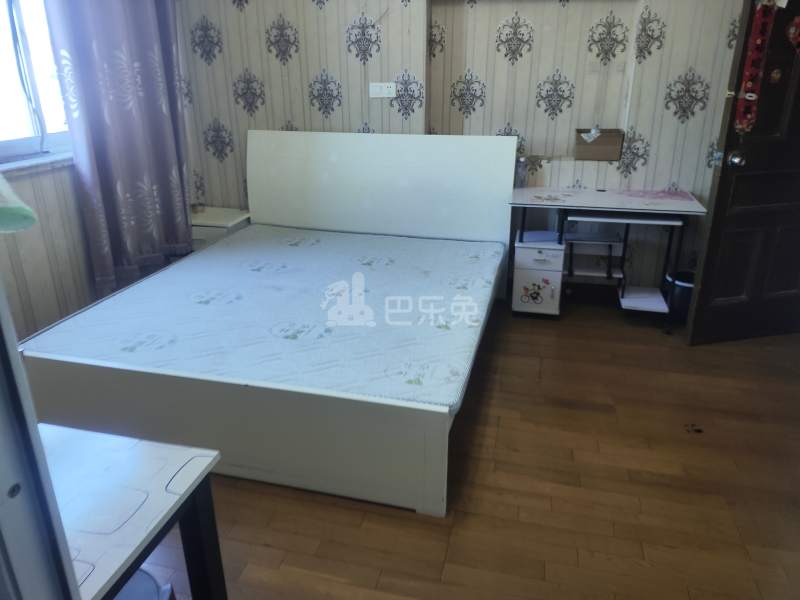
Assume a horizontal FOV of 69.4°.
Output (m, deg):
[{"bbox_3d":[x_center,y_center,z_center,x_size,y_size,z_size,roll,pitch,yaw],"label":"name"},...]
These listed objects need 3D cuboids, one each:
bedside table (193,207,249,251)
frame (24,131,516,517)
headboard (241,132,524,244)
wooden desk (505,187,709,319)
[{"bbox_3d":[-1.397,-0.401,4.345,0.580,0.475,0.470,5,23,13],"label":"bedside table"},{"bbox_3d":[-0.435,-0.200,3.046,1.850,1.090,2.139,5,23,14],"label":"frame"},{"bbox_3d":[-0.173,-0.594,4.006,1.874,1.073,0.110,5,23,13],"label":"headboard"},{"bbox_3d":[1.236,-0.282,3.669,1.065,0.732,0.580,5,23,13],"label":"wooden desk"}]

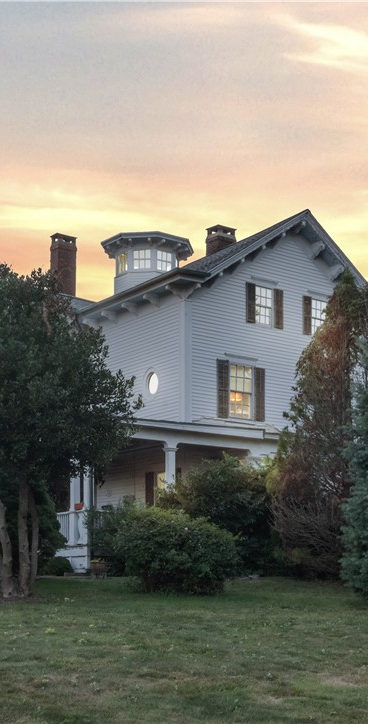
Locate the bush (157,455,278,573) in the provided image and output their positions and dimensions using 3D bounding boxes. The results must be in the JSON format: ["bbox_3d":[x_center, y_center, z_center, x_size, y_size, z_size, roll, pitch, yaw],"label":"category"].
[{"bbox_3d":[0.885,4.074,26.286,3.170,3.256,2.900,0,-9,0],"label":"bush"}]

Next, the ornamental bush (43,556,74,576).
[{"bbox_3d":[-3.536,5.742,28.047,0.845,0.513,0.850,0,-9,0],"label":"ornamental bush"}]

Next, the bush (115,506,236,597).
[{"bbox_3d":[-0.167,4.147,22.225,2.812,1.822,2.600,0,-9,0],"label":"bush"}]

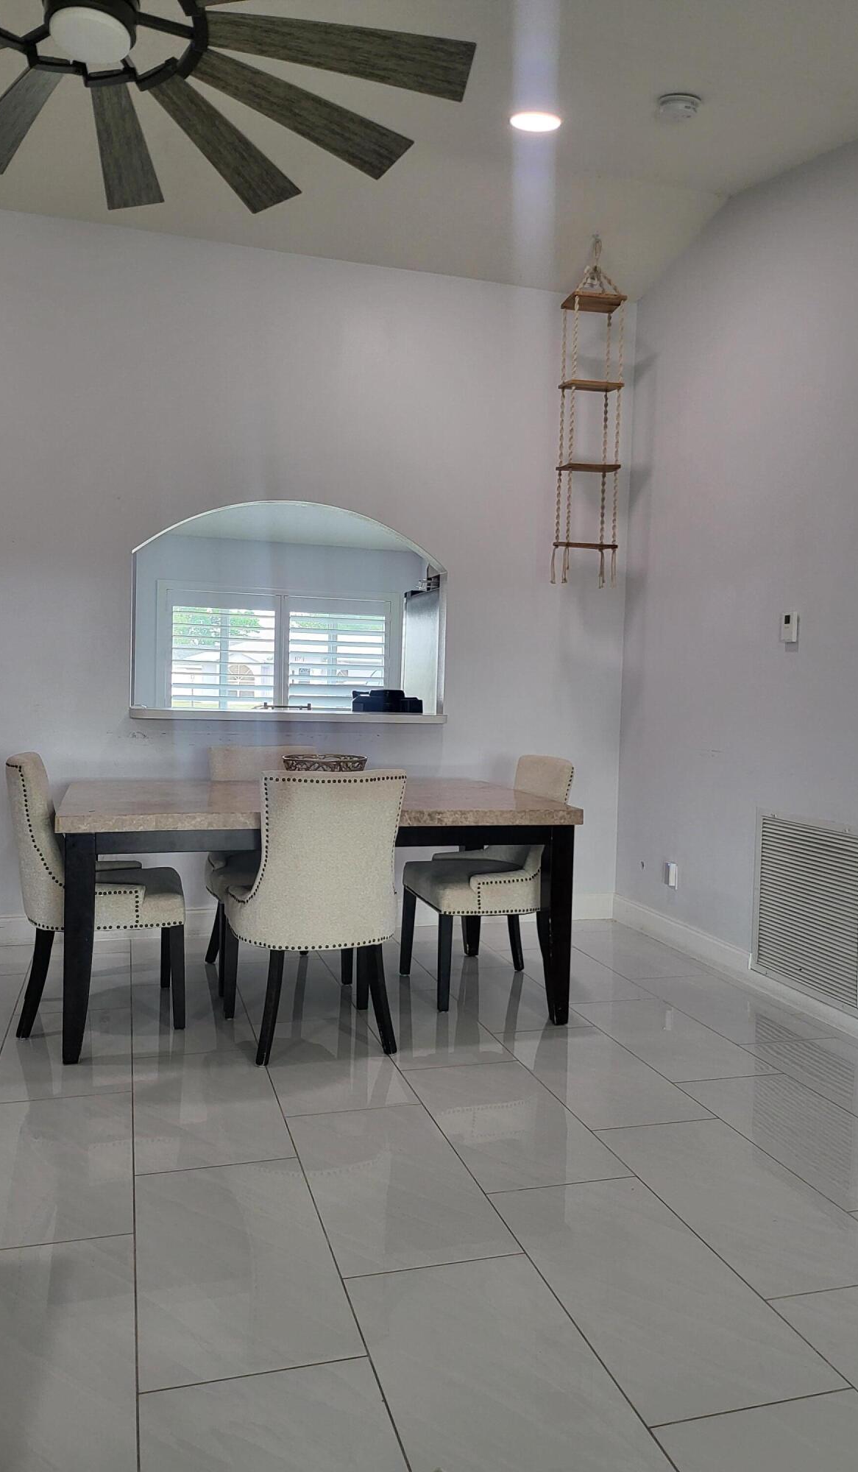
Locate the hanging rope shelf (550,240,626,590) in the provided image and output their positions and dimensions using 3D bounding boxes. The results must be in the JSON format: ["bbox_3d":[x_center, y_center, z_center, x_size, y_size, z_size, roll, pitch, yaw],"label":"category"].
[{"bbox_3d":[0.760,-1.512,4.787,0.253,1.633,0.168,1,3,-14],"label":"hanging rope shelf"}]

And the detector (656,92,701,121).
[{"bbox_3d":[0.852,-2.134,3.466,0.142,0.042,0.142,5,15,-1],"label":"detector"}]

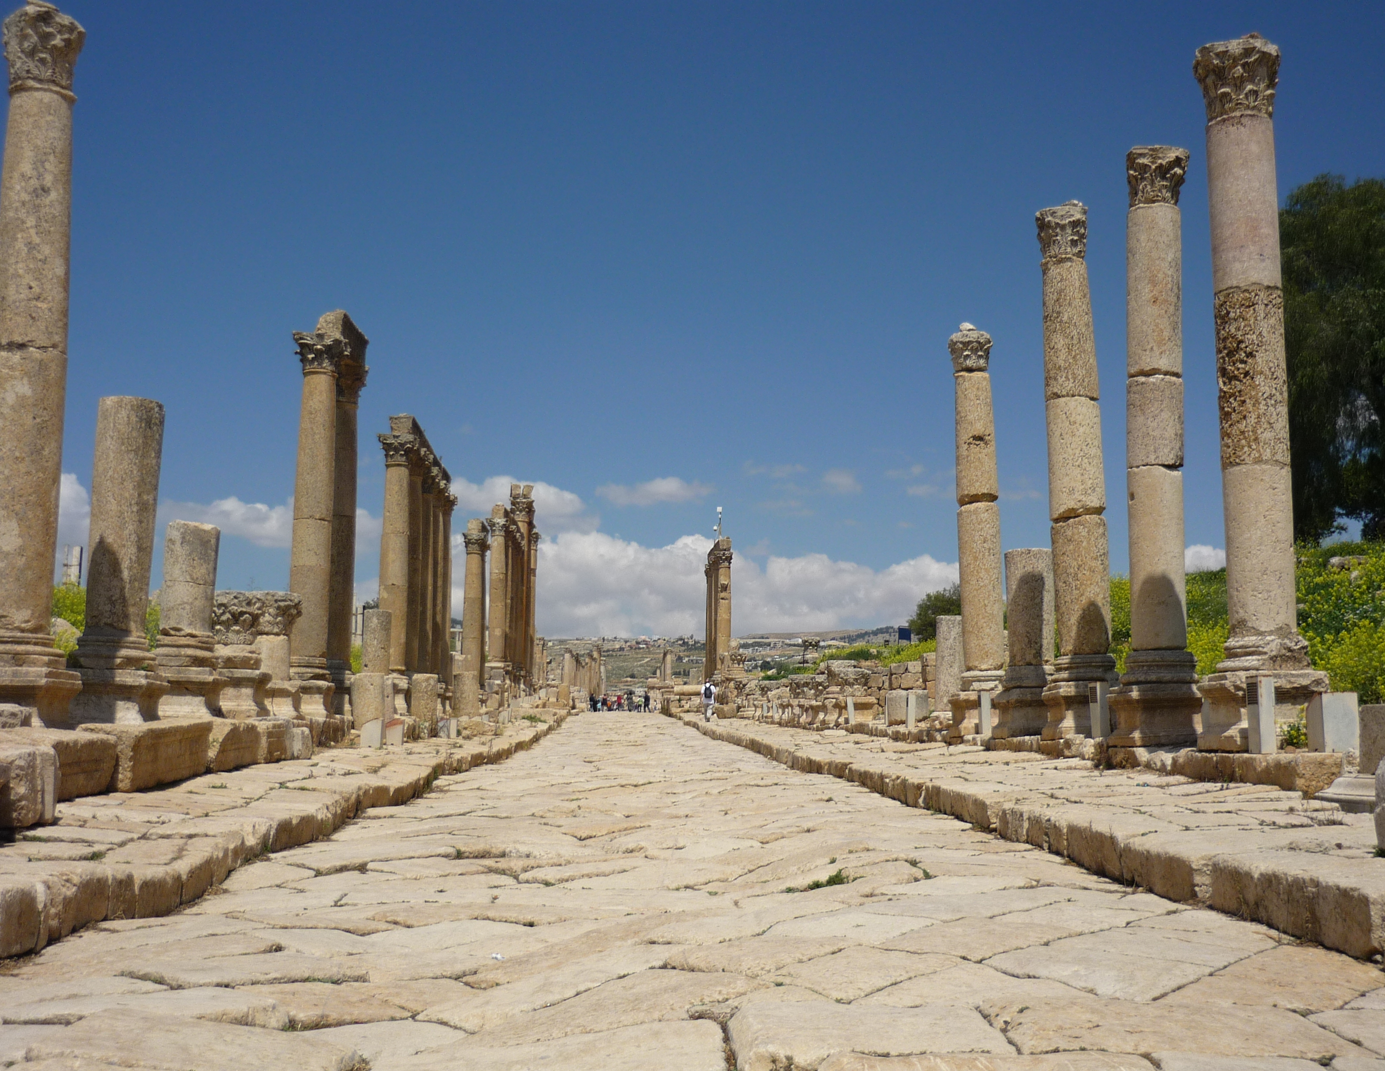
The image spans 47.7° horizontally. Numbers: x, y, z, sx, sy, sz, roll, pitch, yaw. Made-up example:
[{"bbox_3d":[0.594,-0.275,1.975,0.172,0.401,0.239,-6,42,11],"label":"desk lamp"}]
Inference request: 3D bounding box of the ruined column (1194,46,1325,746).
[{"bbox_3d":[7.419,-1.943,20.820,1.140,9.520,1.140,0,-6,-3],"label":"ruined column"}]

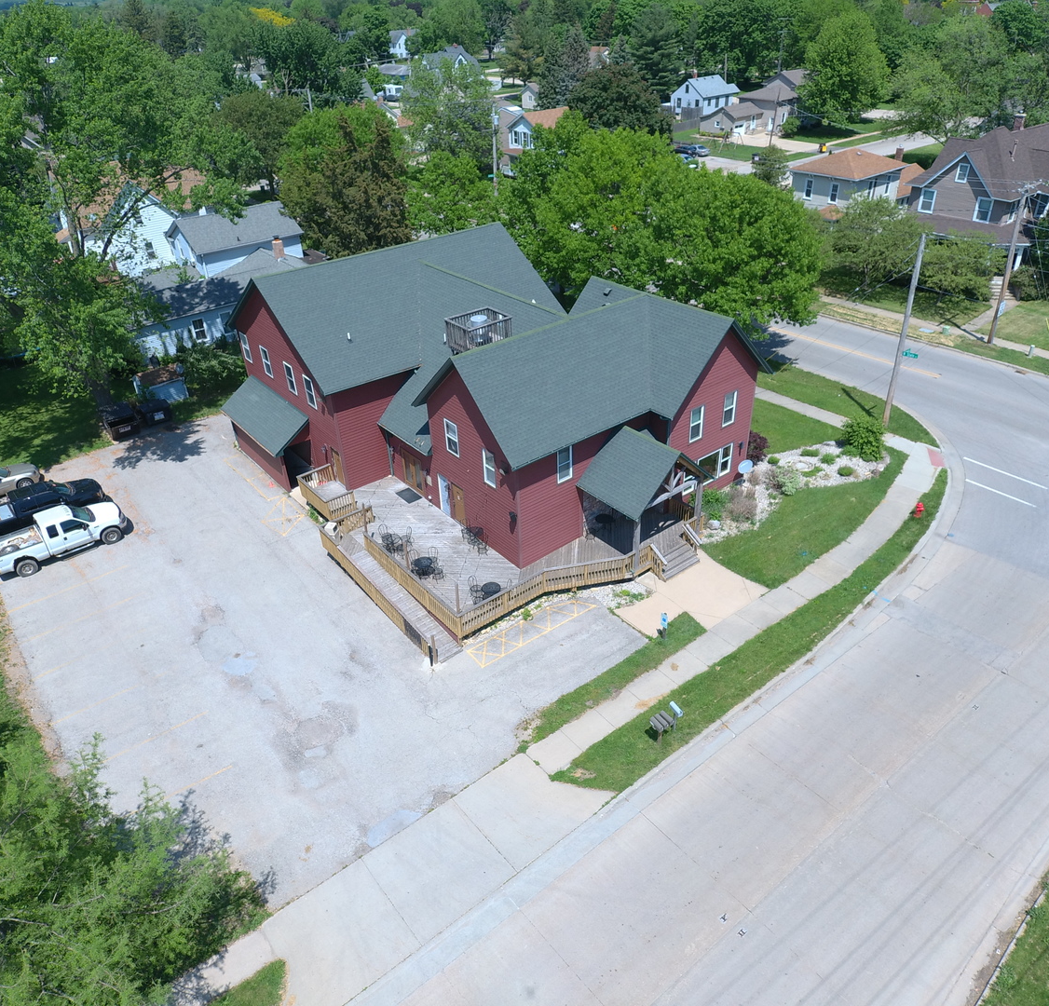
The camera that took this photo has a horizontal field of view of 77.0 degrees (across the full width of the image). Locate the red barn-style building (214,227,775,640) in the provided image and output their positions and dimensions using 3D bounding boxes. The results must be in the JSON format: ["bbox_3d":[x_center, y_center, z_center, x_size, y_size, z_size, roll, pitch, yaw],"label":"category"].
[{"bbox_3d":[-2.583,-6.463,34.441,19.793,10.500,26.632,-27,43,-31],"label":"red barn-style building"}]

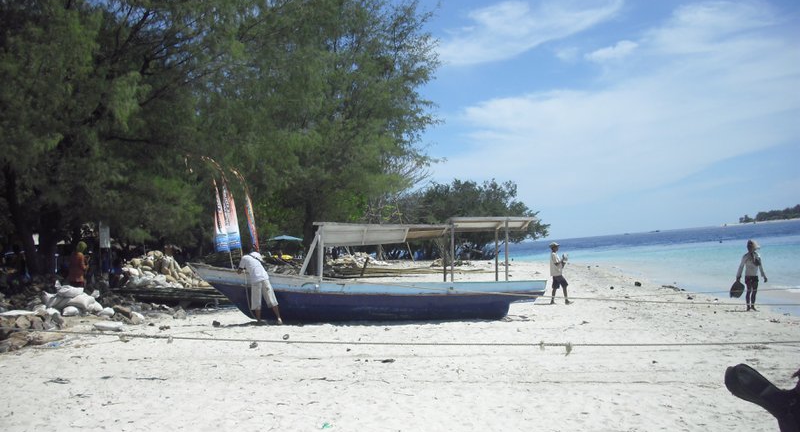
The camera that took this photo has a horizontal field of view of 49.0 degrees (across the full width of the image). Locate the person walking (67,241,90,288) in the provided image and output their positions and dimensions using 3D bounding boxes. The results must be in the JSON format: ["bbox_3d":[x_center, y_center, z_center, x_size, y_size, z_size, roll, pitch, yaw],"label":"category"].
[{"bbox_3d":[-7.505,1.389,20.500,0.420,1.600,0.500,-3,-3,-38],"label":"person walking"}]

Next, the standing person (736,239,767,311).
[{"bbox_3d":[8.085,1.369,20.200,0.600,1.620,0.420,-4,-2,-17],"label":"standing person"}]

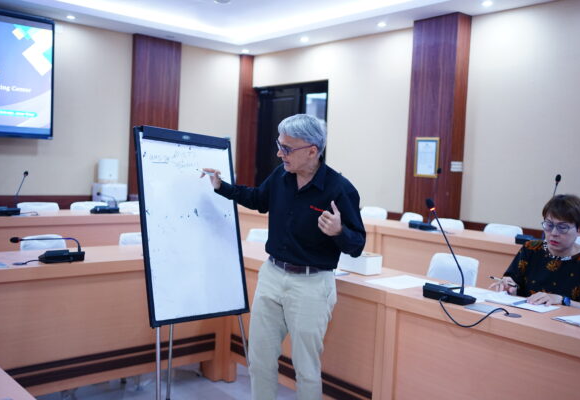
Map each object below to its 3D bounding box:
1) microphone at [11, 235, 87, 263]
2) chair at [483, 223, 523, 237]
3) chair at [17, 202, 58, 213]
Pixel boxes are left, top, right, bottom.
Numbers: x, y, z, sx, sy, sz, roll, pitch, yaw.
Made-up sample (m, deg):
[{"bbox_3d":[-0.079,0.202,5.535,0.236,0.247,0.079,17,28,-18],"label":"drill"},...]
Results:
[{"bbox_3d":[-1.269,0.257,3.048,0.375,0.125,0.140,-1,5,-40],"label":"microphone"},{"bbox_3d":[1.556,0.631,4.612,0.500,0.820,0.450,-1,5,-40],"label":"chair"},{"bbox_3d":[-2.037,0.452,4.867,0.450,0.820,0.500,-1,5,-41],"label":"chair"}]

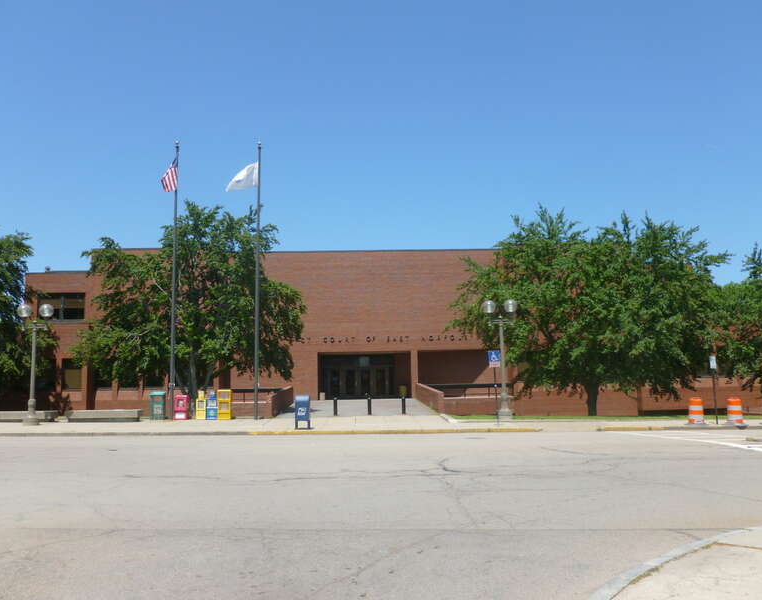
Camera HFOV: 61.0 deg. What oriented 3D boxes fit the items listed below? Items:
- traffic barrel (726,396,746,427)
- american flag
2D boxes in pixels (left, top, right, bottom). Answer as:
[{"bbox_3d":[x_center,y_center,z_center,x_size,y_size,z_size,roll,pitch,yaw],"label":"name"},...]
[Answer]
[{"bbox_3d":[13.014,4.090,23.687,0.660,1.030,0.660,-1,-6,0],"label":"traffic barrel"},{"bbox_3d":[-9.530,-5.636,29.200,0.750,1.540,0.450,-1,-6,-3],"label":"american flag"}]

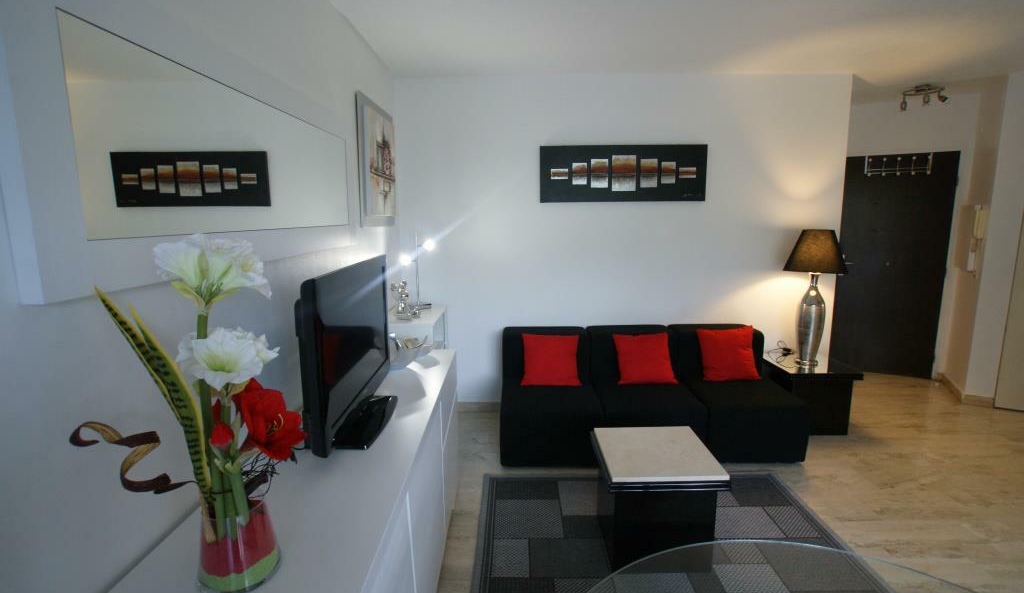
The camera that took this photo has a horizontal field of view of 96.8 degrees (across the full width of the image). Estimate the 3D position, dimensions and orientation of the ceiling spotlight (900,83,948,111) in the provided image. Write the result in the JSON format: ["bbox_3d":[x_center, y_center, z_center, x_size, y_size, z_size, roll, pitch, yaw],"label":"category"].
[{"bbox_3d":[3.242,-1.569,3.617,0.330,0.170,0.140,1,10,14],"label":"ceiling spotlight"}]

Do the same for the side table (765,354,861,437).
[{"bbox_3d":[2.099,0.704,3.299,0.483,0.460,0.485,-1,9,-1],"label":"side table"}]

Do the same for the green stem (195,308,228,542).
[{"bbox_3d":[-0.571,0.256,0.866,0.030,0.460,0.025,2,9,-1],"label":"green stem"}]

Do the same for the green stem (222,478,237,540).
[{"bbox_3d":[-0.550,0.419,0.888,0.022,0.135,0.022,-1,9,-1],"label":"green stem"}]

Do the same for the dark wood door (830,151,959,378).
[{"bbox_3d":[3.482,-0.259,4.226,0.870,2.045,0.050,2,10,16],"label":"dark wood door"}]

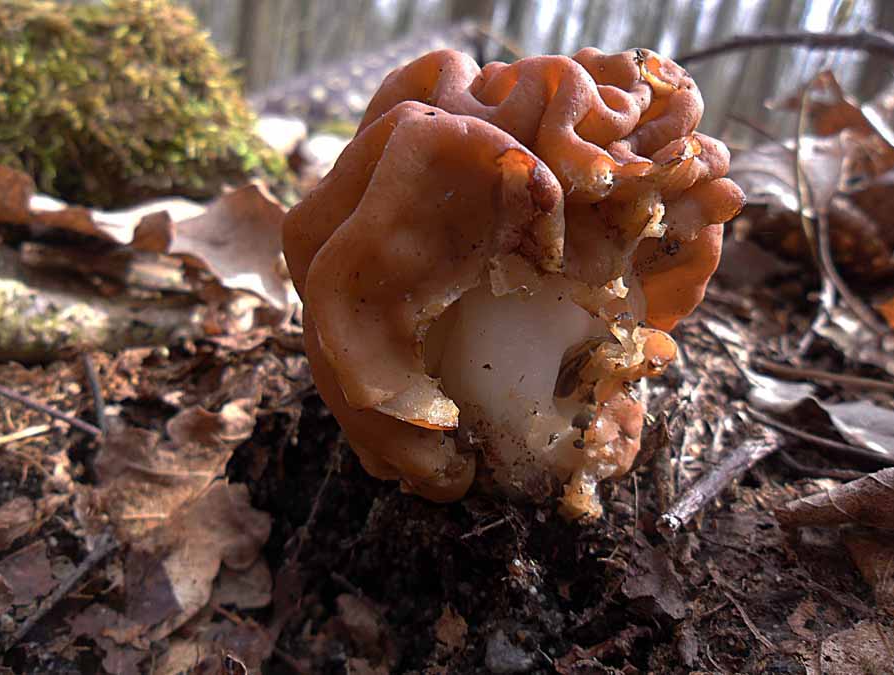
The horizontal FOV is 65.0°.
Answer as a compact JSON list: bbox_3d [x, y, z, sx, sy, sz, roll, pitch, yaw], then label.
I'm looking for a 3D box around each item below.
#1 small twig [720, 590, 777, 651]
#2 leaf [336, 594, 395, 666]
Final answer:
[{"bbox_3d":[0.076,0.071,0.176,0.002,0.002,0.020,-4,25,-15],"label":"small twig"},{"bbox_3d":[-0.020,0.070,0.168,0.014,0.004,0.021,-21,45,-28],"label":"leaf"}]

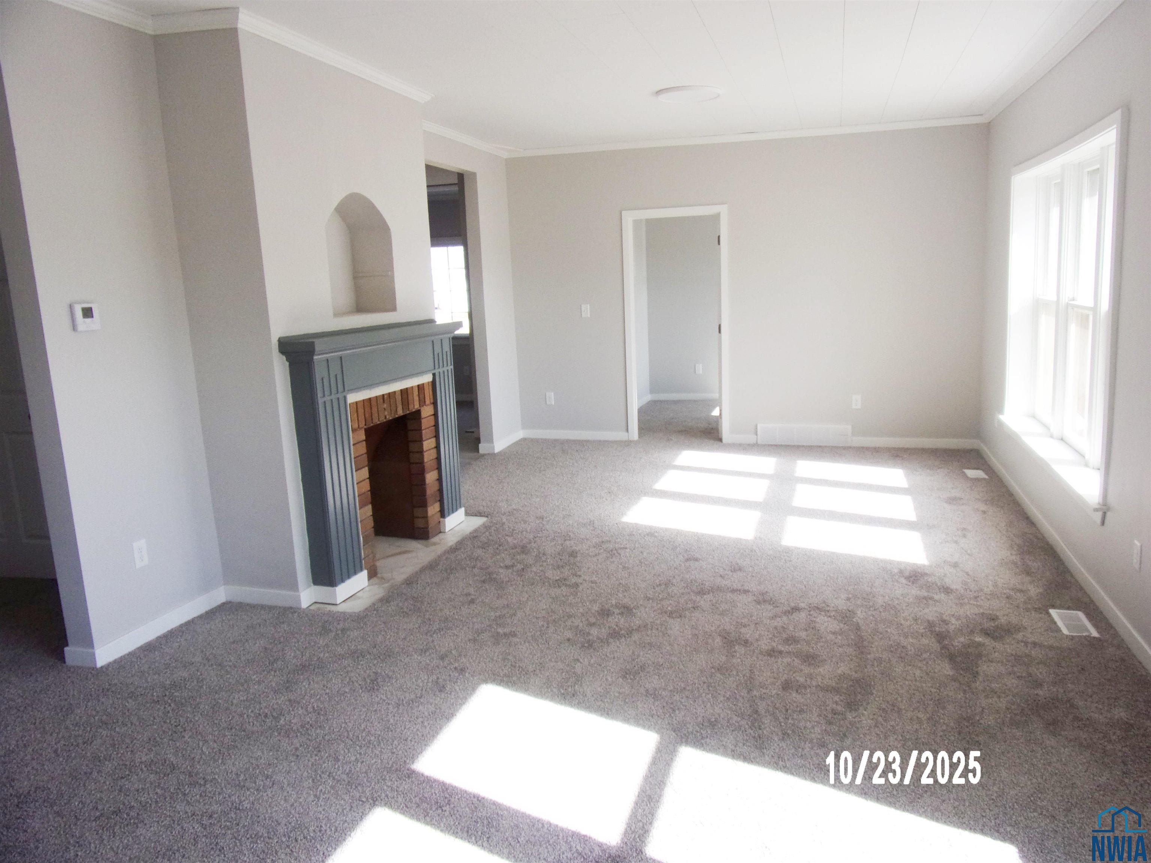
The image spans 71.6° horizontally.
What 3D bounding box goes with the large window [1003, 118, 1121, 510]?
[{"bbox_3d":[2.683,-0.688,4.379,0.213,1.705,2.323,1,11,18],"label":"large window"}]

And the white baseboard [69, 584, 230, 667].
[{"bbox_3d":[-1.927,0.867,3.634,0.176,0.081,0.738,1,11,18],"label":"white baseboard"}]

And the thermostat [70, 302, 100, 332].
[{"bbox_3d":[-1.957,-0.457,3.189,0.025,0.106,0.104,1,11,18],"label":"thermostat"}]

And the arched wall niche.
[{"bbox_3d":[-1.270,-0.947,4.310,0.276,0.636,0.620,1,11,18],"label":"arched wall niche"}]

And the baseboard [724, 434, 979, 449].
[{"bbox_3d":[2.354,0.087,6.891,2.036,0.084,0.020,1,11,18],"label":"baseboard"}]

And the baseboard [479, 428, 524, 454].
[{"bbox_3d":[-0.693,0.091,7.537,0.150,0.084,0.691,1,11,18],"label":"baseboard"}]

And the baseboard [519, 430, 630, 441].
[{"bbox_3d":[-0.007,0.035,7.679,1.085,0.085,0.020,1,11,18],"label":"baseboard"}]

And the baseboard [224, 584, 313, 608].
[{"bbox_3d":[-1.499,0.795,3.909,0.463,0.081,0.088,1,11,18],"label":"baseboard"}]

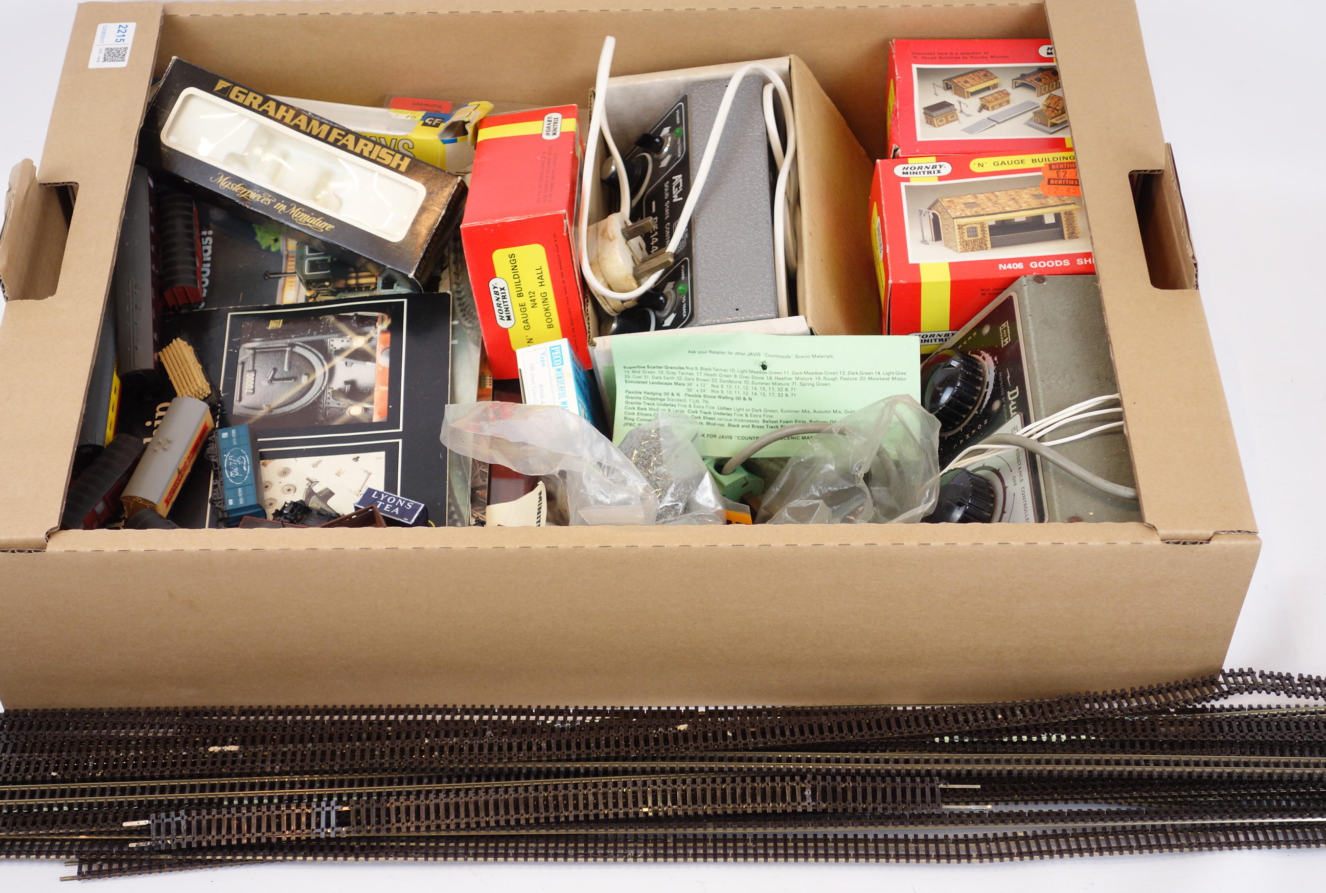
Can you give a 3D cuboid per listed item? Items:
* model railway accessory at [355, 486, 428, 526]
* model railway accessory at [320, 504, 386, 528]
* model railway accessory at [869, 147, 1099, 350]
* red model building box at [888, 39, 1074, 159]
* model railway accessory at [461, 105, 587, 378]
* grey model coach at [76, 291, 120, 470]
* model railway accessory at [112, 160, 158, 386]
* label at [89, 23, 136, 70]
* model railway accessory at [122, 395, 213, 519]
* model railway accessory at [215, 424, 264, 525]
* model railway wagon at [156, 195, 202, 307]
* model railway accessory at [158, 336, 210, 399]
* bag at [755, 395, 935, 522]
[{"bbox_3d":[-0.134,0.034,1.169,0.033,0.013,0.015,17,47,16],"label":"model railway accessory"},{"bbox_3d":[-0.159,0.048,1.193,0.040,0.018,0.017,-22,52,-19],"label":"model railway accessory"},{"bbox_3d":[0.183,-0.103,1.250,0.132,0.054,0.092,-3,49,3],"label":"model railway accessory"},{"bbox_3d":[0.192,-0.180,1.348,0.121,0.052,0.091,0,52,2],"label":"red model building box"},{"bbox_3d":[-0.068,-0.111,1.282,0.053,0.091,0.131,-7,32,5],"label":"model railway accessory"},{"bbox_3d":[-0.287,-0.038,1.222,0.018,0.025,0.125,-2,48,-2],"label":"grey model coach"},{"bbox_3d":[-0.277,-0.087,1.253,0.018,0.025,0.138,-6,55,-6],"label":"model railway accessory"},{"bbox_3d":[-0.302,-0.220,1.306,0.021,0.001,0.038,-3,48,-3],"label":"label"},{"bbox_3d":[-0.255,0.009,1.231,0.019,0.026,0.068,11,54,8],"label":"model railway accessory"},{"bbox_3d":[-0.209,0.015,1.176,0.021,0.018,0.052,-8,49,-8],"label":"model railway accessory"},{"bbox_3d":[-0.269,-0.107,1.322,0.018,0.023,0.068,-8,54,-6],"label":"model railway wagon"},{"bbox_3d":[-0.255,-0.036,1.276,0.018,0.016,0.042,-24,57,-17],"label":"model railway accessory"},{"bbox_3d":[0.087,0.017,1.148,0.085,0.055,0.070,0,49,-1],"label":"bag"}]

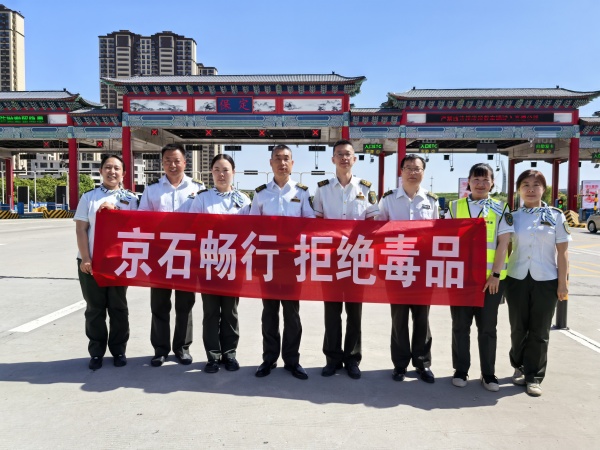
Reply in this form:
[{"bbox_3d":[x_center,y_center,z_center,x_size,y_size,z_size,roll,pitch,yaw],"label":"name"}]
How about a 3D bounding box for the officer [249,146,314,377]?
[{"bbox_3d":[-0.132,0.265,3.416,0.470,1.725,0.330,0,3,6],"label":"officer"}]

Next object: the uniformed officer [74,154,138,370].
[{"bbox_3d":[-1.537,0.281,3.597,0.480,1.660,0.380,0,3,-8],"label":"uniformed officer"}]

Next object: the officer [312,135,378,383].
[{"bbox_3d":[0.344,0.243,3.425,0.480,1.764,0.330,1,3,12],"label":"officer"}]

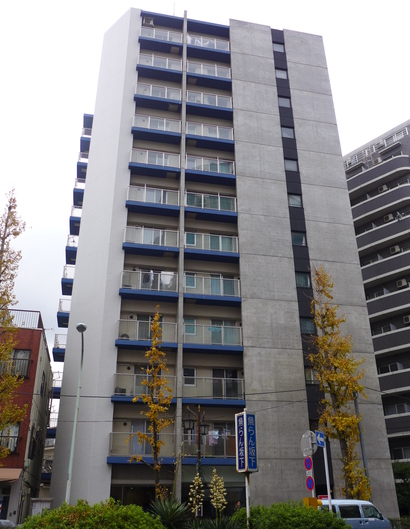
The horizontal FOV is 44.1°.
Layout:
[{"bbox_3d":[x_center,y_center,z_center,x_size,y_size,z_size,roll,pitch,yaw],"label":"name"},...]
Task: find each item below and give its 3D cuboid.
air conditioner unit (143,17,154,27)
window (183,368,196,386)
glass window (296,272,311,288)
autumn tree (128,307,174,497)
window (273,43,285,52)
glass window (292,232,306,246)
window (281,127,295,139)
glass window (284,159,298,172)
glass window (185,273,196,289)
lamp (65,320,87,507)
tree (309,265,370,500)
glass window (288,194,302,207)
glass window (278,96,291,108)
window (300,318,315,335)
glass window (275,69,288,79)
[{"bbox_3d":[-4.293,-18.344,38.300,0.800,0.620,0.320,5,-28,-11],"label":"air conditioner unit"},{"bbox_3d":[-0.812,6.049,27.185,0.720,0.980,0.120,5,-28,-11],"label":"window"},{"bbox_3d":[5.998,0.948,30.856,0.860,0.900,0.100,5,-27,-11],"label":"glass window"},{"bbox_3d":[-2.221,6.693,21.661,1.950,10.310,1.900,5,-28,-11],"label":"autumn tree"},{"bbox_3d":[5.818,-17.119,39.978,0.860,0.900,0.100,5,-27,-11],"label":"window"},{"bbox_3d":[5.901,-1.597,31.672,0.950,1.060,0.120,5,-28,-11],"label":"glass window"},{"bbox_3d":[5.856,-9.260,35.631,0.980,1.080,0.120,5,-28,-11],"label":"window"},{"bbox_3d":[5.941,-6.792,34.769,0.860,0.900,0.100,5,-27,-11],"label":"glass window"},{"bbox_3d":[-0.855,0.984,29.799,0.720,0.980,0.120,5,-28,-11],"label":"glass window"},{"bbox_3d":[-5.194,6.768,19.838,0.500,8.550,2.300,5,-28,-11],"label":"lamp"},{"bbox_3d":[6.743,6.283,24.763,2.900,13.740,2.800,5,-28,-11],"label":"tree"},{"bbox_3d":[5.987,-4.193,33.461,0.860,0.900,0.100,5,-27,-11],"label":"glass window"},{"bbox_3d":[5.880,-11.983,37.388,0.860,0.900,0.100,5,-27,-11],"label":"glass window"},{"bbox_3d":[6.014,3.602,29.513,0.860,0.900,0.100,5,-27,-11],"label":"window"},{"bbox_3d":[5.856,-14.525,38.671,0.860,0.900,0.100,5,-27,-11],"label":"glass window"}]

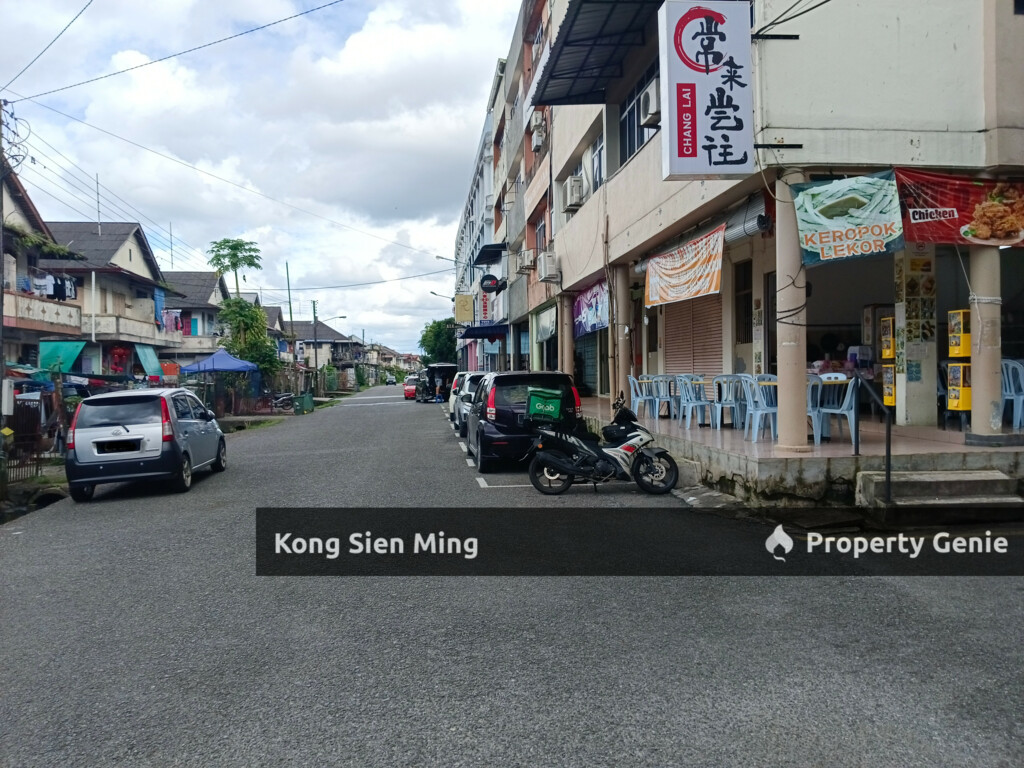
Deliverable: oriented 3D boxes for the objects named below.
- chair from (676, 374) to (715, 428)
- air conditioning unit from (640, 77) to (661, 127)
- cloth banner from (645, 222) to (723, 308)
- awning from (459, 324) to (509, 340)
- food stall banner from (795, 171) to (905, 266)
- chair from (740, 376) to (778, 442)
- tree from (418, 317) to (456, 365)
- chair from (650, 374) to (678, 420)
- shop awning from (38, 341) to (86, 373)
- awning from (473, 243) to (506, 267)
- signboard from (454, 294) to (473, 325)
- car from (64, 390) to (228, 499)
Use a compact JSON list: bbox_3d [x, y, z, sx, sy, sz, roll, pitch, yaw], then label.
[{"bbox_3d":[2.900,0.288,11.750,0.520,0.840,0.440,-1,1,-11],"label":"chair"},{"bbox_3d":[2.246,-4.313,11.391,0.290,0.540,0.800,-1,1,-7],"label":"air conditioning unit"},{"bbox_3d":[2.748,-1.832,12.150,0.100,0.980,3.570,-1,2,-7],"label":"cloth banner"},{"bbox_3d":[-1.272,-2.317,33.000,1.800,0.500,5.000,-1,1,-7],"label":"awning"},{"bbox_3d":[3.782,-1.865,8.306,1.230,0.930,0.060,-9,2,-6],"label":"food stall banner"},{"bbox_3d":[3.201,0.313,9.450,0.520,0.840,0.440,-1,1,-8],"label":"chair"},{"bbox_3d":[-8.458,-3.716,90.000,6.000,8.700,6.000,-1,1,-7],"label":"tree"},{"bbox_3d":[2.957,0.259,14.200,0.440,0.840,0.520,0,1,6],"label":"chair"},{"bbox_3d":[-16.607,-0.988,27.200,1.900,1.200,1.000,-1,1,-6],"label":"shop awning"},{"bbox_3d":[-1.200,-6.450,37.027,1.250,0.320,6.000,-1,1,-7],"label":"awning"},{"bbox_3d":[-3.207,-5.088,49.981,1.180,1.810,0.180,-1,1,-7],"label":"signboard"},{"bbox_3d":[-5.580,0.815,11.650,1.500,1.530,3.580,-3,1,-10],"label":"car"}]

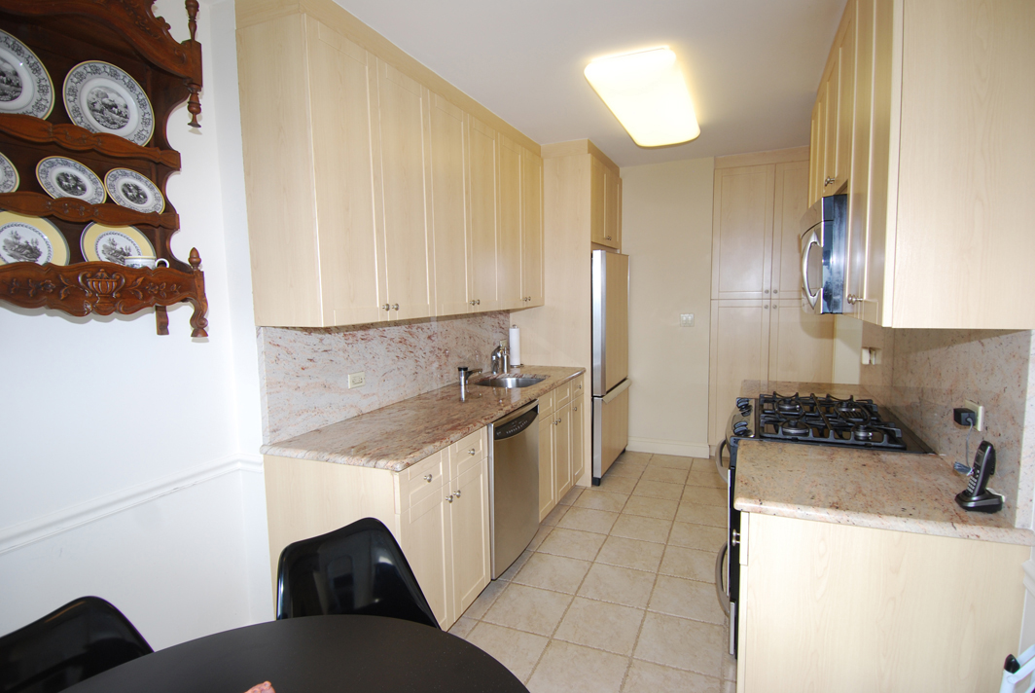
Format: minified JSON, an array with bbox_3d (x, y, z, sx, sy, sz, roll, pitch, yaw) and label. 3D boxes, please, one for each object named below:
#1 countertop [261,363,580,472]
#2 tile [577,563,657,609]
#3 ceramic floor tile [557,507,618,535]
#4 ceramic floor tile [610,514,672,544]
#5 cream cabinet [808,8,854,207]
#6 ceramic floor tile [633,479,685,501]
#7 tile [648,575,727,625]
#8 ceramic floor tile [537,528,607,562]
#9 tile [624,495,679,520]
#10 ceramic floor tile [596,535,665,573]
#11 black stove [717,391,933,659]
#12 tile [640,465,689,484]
[{"bbox_3d":[-0.245,0.288,2.942,0.644,0.036,2.301,1,6,24],"label":"countertop"},{"bbox_3d":[0.507,1.208,2.617,0.334,0.010,0.330,1,6,24],"label":"tile"},{"bbox_3d":[0.465,1.126,3.355,0.334,0.015,0.334,1,6,24],"label":"ceramic floor tile"},{"bbox_3d":[0.780,1.135,3.227,0.332,0.010,0.336,1,5,23],"label":"ceramic floor tile"},{"bbox_3d":[1.487,-0.905,2.213,0.294,0.565,1.139,1,6,24],"label":"cream cabinet"},{"bbox_3d":[1.050,1.071,3.851,0.334,0.010,0.330,1,6,24],"label":"ceramic floor tile"},{"bbox_3d":[0.821,1.214,2.479,0.334,0.010,0.330,1,6,24],"label":"tile"},{"bbox_3d":[0.328,1.167,3.063,0.334,0.010,0.330,1,6,24],"label":"ceramic floor tile"},{"bbox_3d":[0.917,1.105,3.544,0.332,0.010,0.336,1,5,23],"label":"tile"},{"bbox_3d":[0.641,1.164,2.912,0.334,0.015,0.334,1,6,24],"label":"ceramic floor tile"},{"bbox_3d":[1.204,0.739,2.180,0.675,0.940,0.780,1,5,23],"label":"black stove"},{"bbox_3d":[1.179,1.031,4.144,0.334,0.015,0.334,1,6,24],"label":"tile"}]

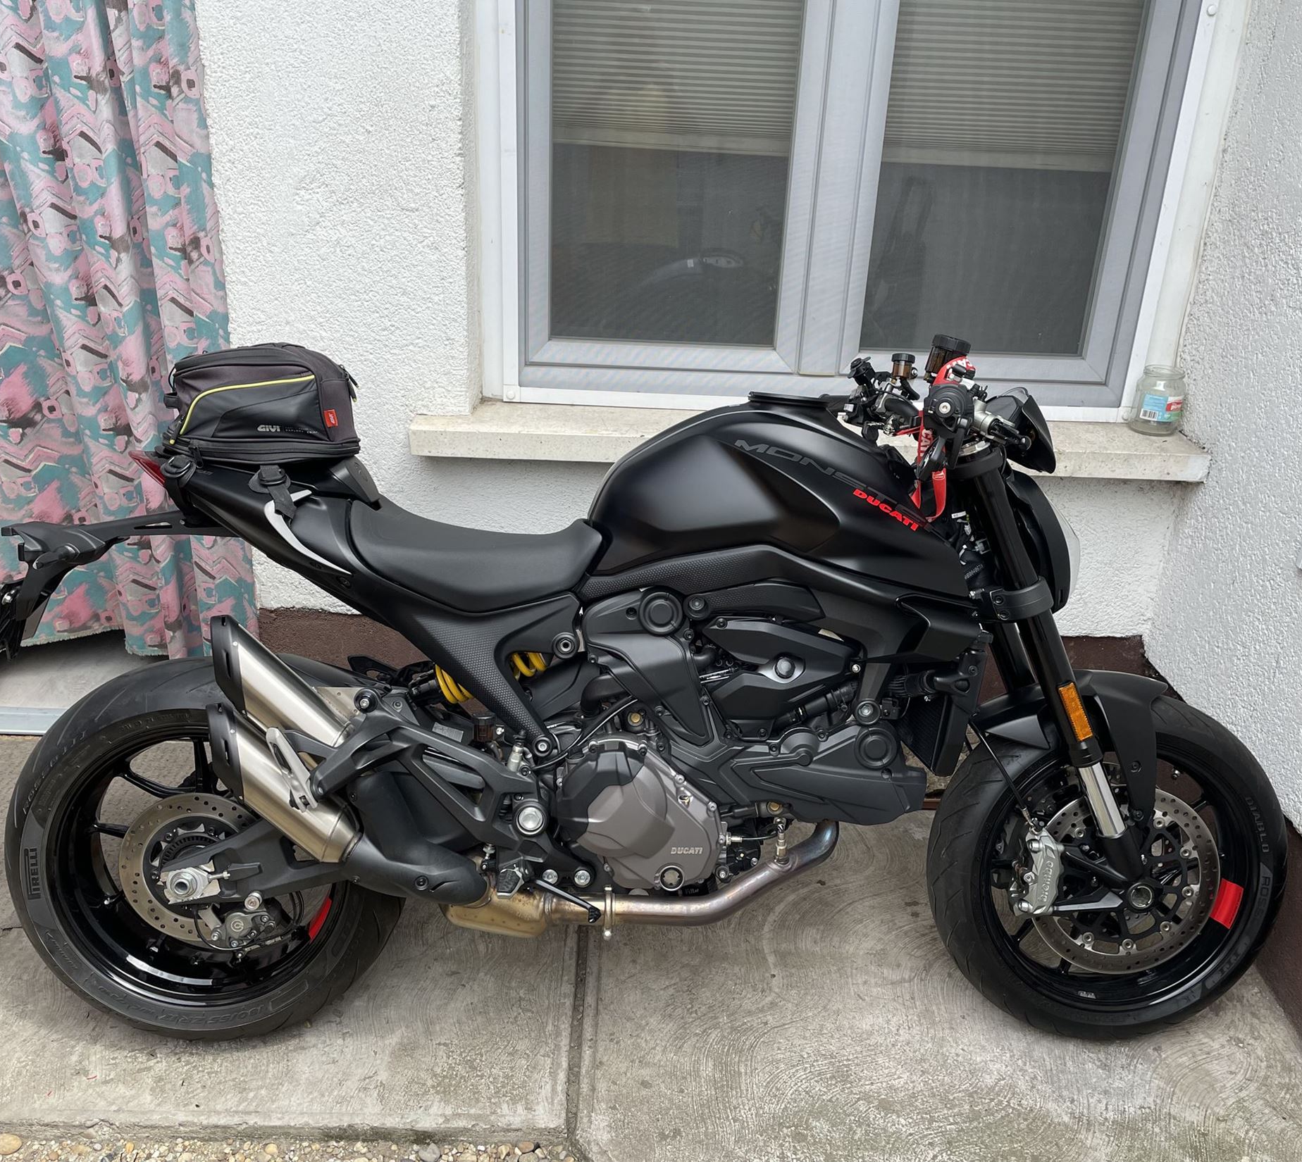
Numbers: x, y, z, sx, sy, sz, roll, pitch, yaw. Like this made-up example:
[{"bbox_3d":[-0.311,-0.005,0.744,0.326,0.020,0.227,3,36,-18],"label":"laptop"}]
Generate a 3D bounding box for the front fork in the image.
[{"bbox_3d":[0.640,0.125,1.923,0.100,0.760,0.270,-23,11,0],"label":"front fork"}]

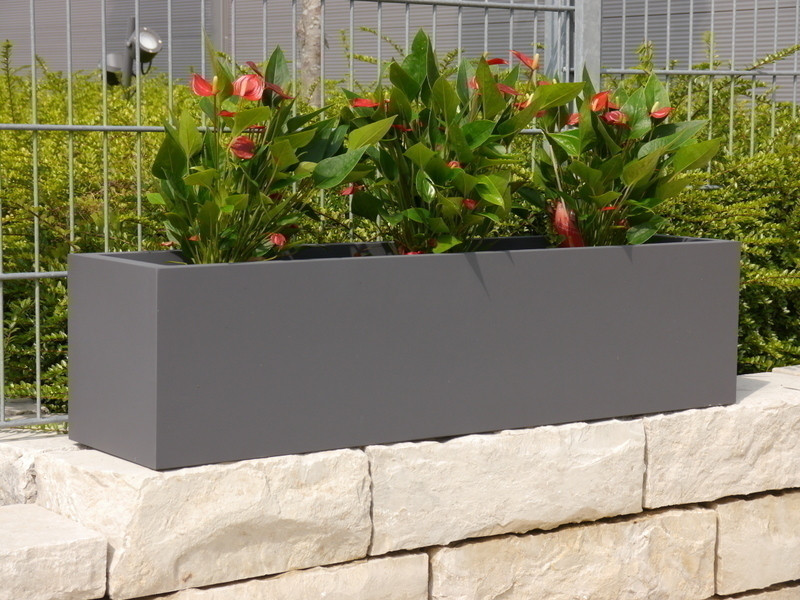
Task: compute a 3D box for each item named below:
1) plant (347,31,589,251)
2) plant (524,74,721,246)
[{"bbox_3d":[0.089,-0.215,2.770,0.320,0.346,0.280,-4,7,-35],"label":"plant"},{"bbox_3d":[0.340,-0.202,2.953,0.280,0.287,0.260,1,6,0],"label":"plant"}]

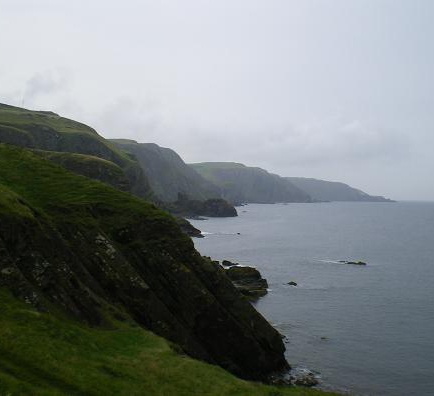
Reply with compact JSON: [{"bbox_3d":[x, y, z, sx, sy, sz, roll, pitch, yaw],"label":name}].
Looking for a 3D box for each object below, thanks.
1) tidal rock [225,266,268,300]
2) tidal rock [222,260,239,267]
[{"bbox_3d":[5.163,14.820,105.000,8.200,3.900,8.500,1,0,0],"label":"tidal rock"},{"bbox_3d":[3.393,16.015,142.500,4.200,1.200,2.600,1,0,0],"label":"tidal rock"}]

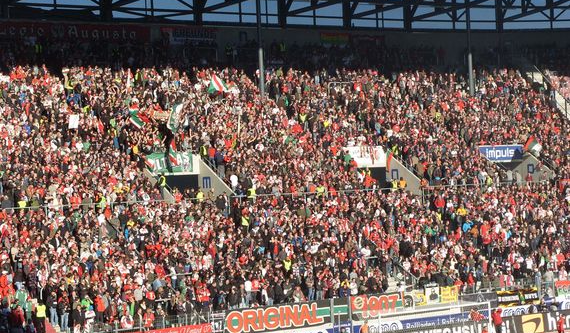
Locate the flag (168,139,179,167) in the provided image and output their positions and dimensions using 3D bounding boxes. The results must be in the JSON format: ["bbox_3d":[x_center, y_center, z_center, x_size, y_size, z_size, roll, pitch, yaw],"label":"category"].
[{"bbox_3d":[-6.973,-0.876,87.500,0.630,1.630,0.350,-3,-1,-5],"label":"flag"}]

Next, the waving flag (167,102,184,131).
[{"bbox_3d":[-7.005,-3.135,89.500,1.150,1.790,0.400,-3,-1,-4],"label":"waving flag"}]

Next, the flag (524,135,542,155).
[{"bbox_3d":[18.383,-1.553,103.500,1.330,1.480,0.400,-3,-1,10],"label":"flag"}]

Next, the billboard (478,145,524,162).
[{"bbox_3d":[16.270,-0.946,105.000,4.120,1.250,0.180,-2,-2,-26],"label":"billboard"}]

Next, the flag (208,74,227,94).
[{"bbox_3d":[-4.776,-5.873,99.000,1.270,1.420,0.400,-3,-1,-3],"label":"flag"}]

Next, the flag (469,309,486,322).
[{"bbox_3d":[10.498,8.126,76.300,0.980,0.650,0.300,-3,-1,8],"label":"flag"}]

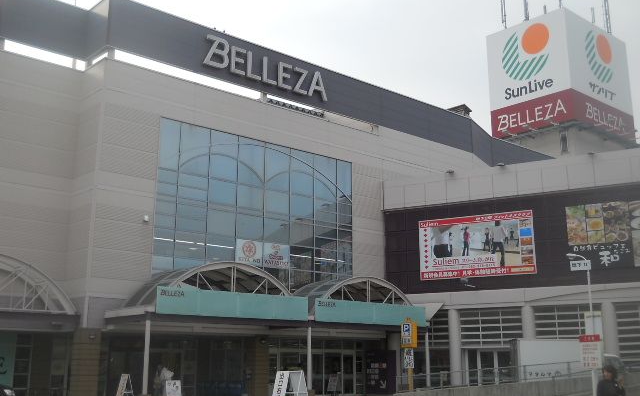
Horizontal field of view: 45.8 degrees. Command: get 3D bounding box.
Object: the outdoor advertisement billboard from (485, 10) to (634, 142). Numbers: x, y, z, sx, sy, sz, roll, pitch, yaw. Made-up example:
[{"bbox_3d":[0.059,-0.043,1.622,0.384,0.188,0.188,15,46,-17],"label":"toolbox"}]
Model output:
[{"bbox_3d":[23.585,-10.561,74.163,11.604,10.503,8.434,11,-17,-41],"label":"outdoor advertisement billboard"}]

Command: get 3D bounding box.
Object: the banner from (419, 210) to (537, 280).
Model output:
[{"bbox_3d":[7.468,2.336,36.500,5.877,2.956,0.100,-8,-15,33],"label":"banner"}]

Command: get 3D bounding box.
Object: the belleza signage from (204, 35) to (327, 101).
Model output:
[{"bbox_3d":[-2.358,-6.016,35.490,7.276,1.369,0.250,11,-16,-41],"label":"belleza signage"}]

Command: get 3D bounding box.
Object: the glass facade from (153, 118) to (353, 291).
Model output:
[{"bbox_3d":[-2.508,0.716,34.473,11.153,6.754,0.250,11,-16,-41],"label":"glass facade"}]

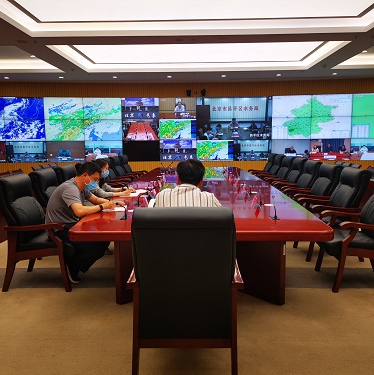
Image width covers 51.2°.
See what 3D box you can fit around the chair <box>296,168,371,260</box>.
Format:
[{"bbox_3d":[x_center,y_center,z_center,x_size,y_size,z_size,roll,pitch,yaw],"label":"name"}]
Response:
[{"bbox_3d":[1.747,0.296,4.768,0.735,1.077,0.655,0,7,1],"label":"chair"}]

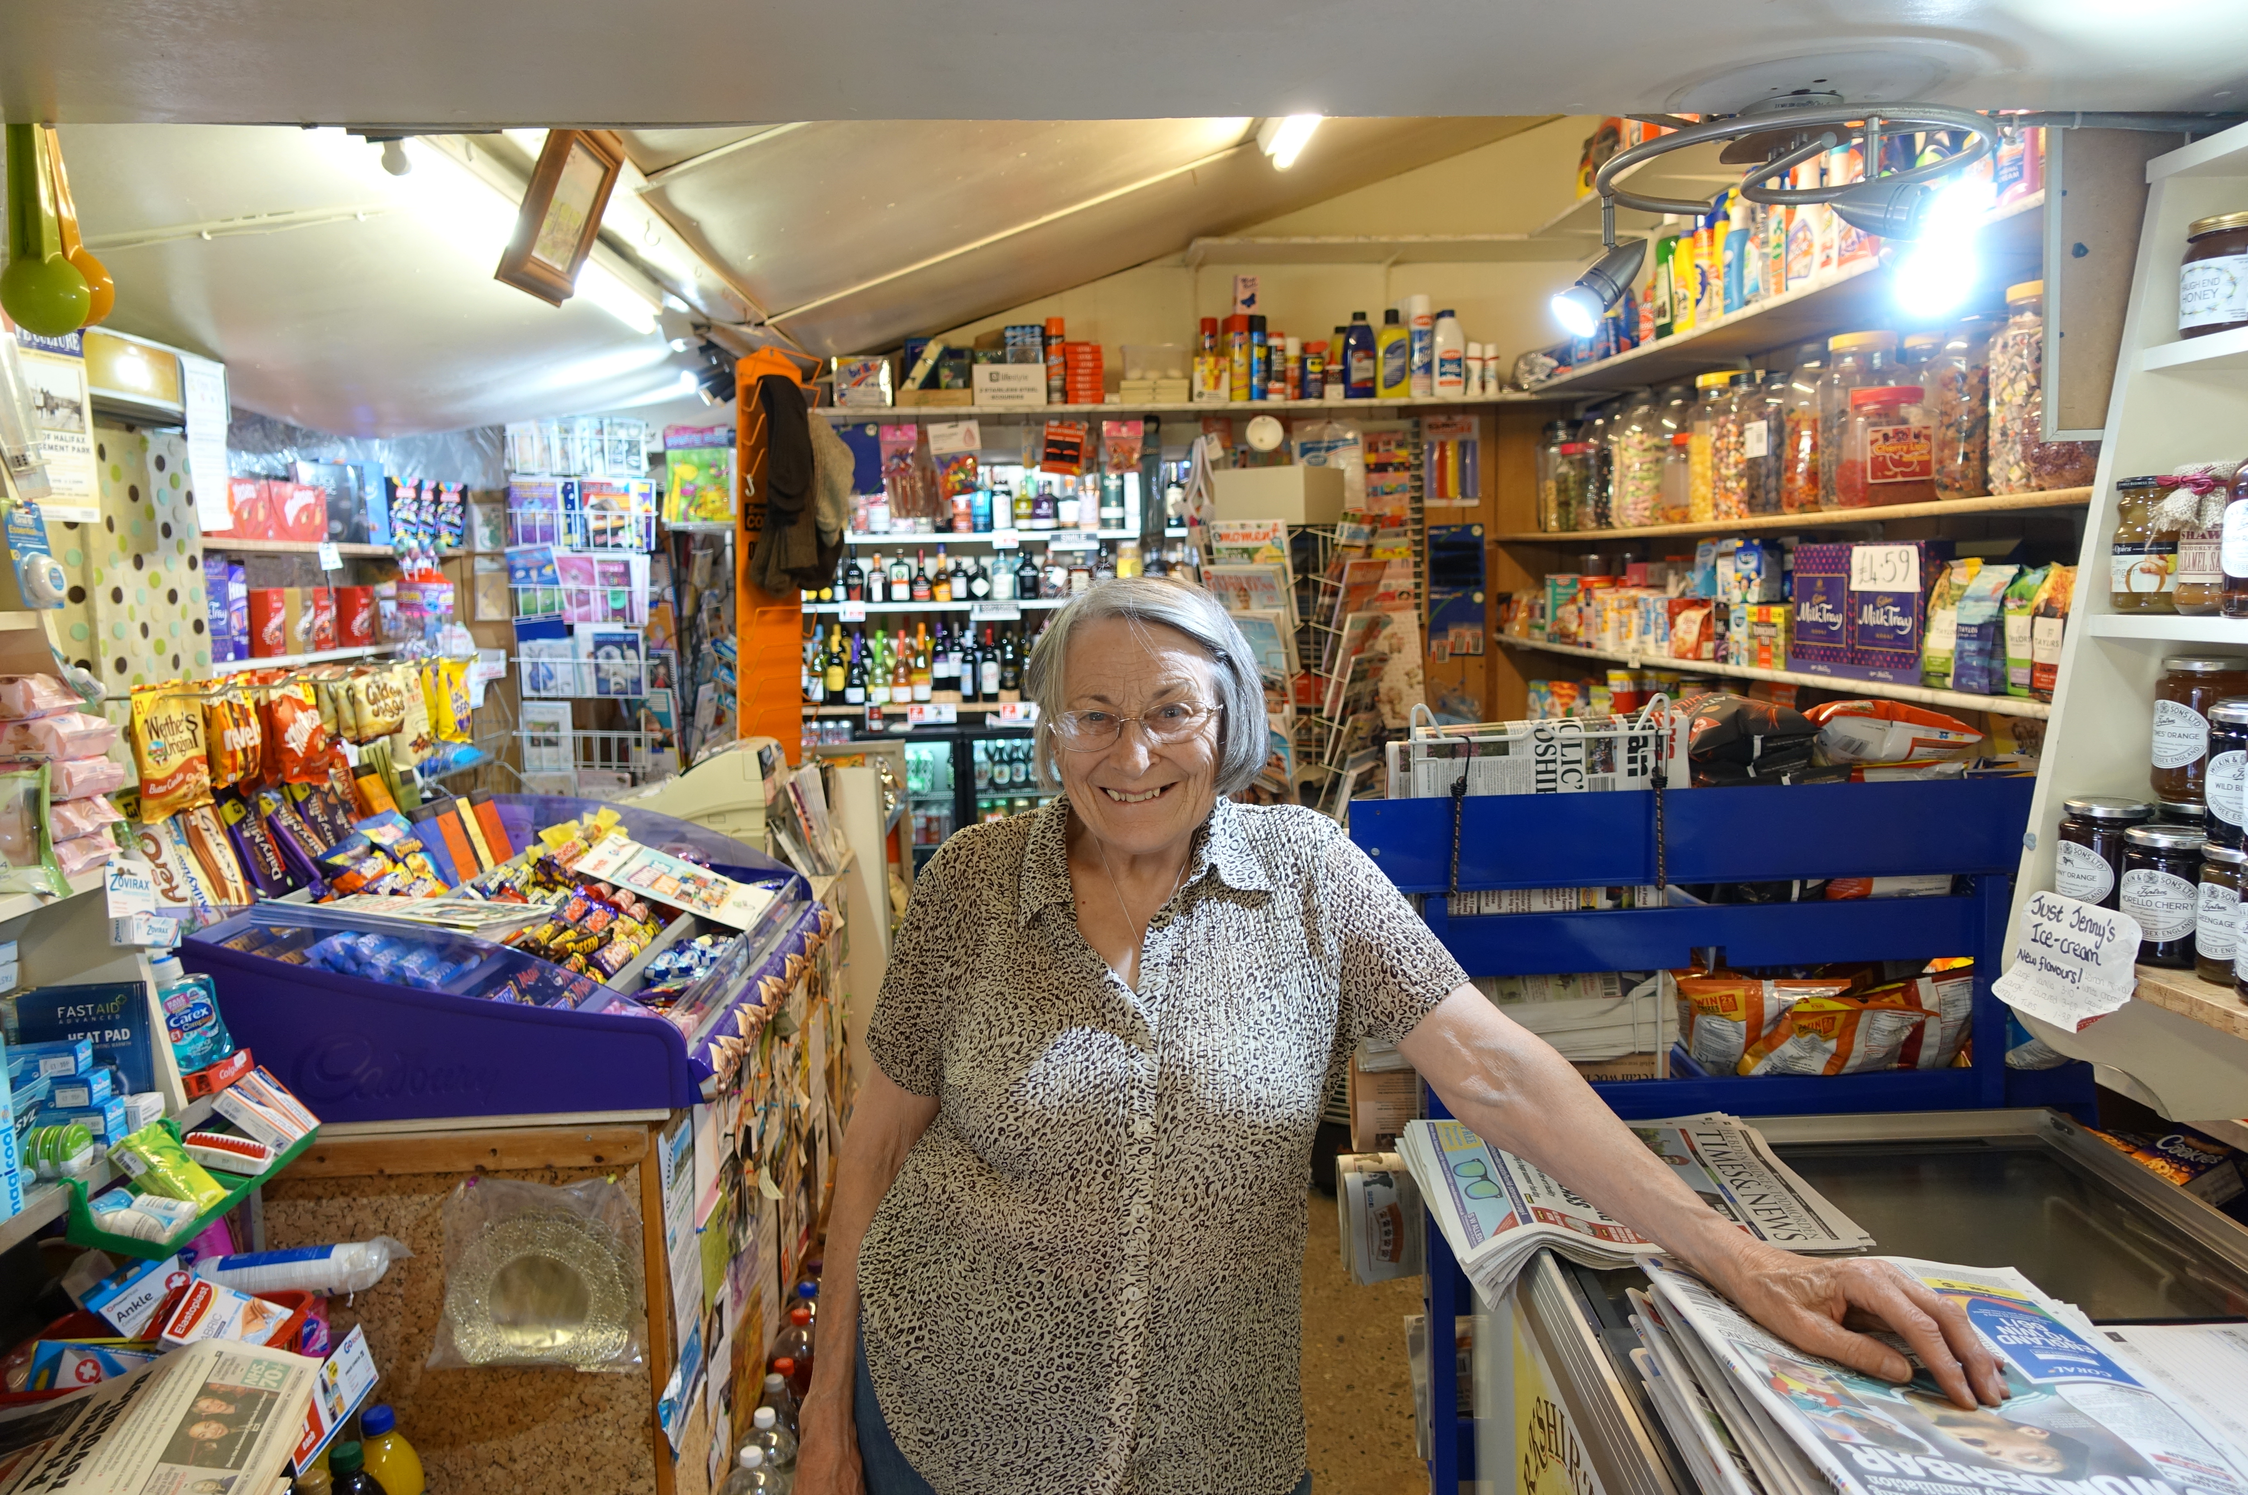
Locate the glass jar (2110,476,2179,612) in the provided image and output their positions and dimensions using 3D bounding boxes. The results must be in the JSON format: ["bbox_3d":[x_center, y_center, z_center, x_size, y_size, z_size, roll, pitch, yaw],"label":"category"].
[{"bbox_3d":[0.859,-0.168,1.244,0.061,0.113,0.061,3,7,42],"label":"glass jar"}]

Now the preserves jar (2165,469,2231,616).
[{"bbox_3d":[0.915,-0.173,1.257,0.060,0.122,0.060,4,8,36],"label":"preserves jar"}]

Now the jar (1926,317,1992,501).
[{"bbox_3d":[1.194,-0.475,2.057,0.130,0.270,0.130,-1,7,0],"label":"jar"}]

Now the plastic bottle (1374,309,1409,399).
[{"bbox_3d":[0.717,-1.052,3.998,0.088,0.236,0.055,-1,7,-3],"label":"plastic bottle"}]

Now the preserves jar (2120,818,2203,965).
[{"bbox_3d":[0.891,0.124,1.272,0.071,0.110,0.071,4,8,35],"label":"preserves jar"}]

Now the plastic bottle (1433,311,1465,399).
[{"bbox_3d":[0.859,-1.035,3.950,0.083,0.234,0.062,-2,6,-3],"label":"plastic bottle"}]

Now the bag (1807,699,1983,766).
[{"bbox_3d":[1.124,-0.020,2.173,0.225,0.090,0.270,3,0,32],"label":"bag"}]

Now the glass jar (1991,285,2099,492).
[{"bbox_3d":[1.205,-0.467,1.960,0.130,0.277,0.130,-2,6,0],"label":"glass jar"}]

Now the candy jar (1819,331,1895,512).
[{"bbox_3d":[1.172,-0.514,2.370,0.130,0.275,0.130,-2,6,0],"label":"candy jar"}]

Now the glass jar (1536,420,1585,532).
[{"bbox_3d":[1.106,-0.672,3.756,0.130,0.270,0.130,-1,7,0],"label":"glass jar"}]

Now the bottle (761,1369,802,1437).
[{"bbox_3d":[-0.534,1.125,2.329,0.090,0.315,0.090,-1,7,-3],"label":"bottle"}]

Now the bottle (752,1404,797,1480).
[{"bbox_3d":[-0.543,1.177,2.306,0.100,0.325,0.100,-2,6,-3],"label":"bottle"}]

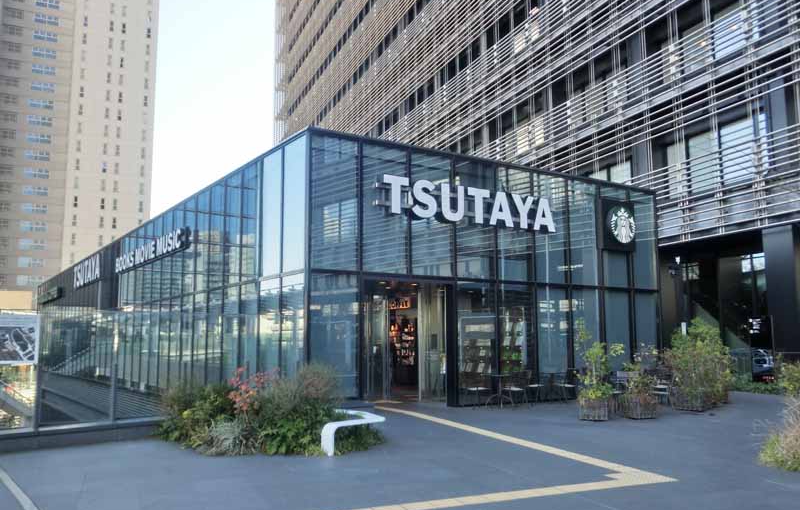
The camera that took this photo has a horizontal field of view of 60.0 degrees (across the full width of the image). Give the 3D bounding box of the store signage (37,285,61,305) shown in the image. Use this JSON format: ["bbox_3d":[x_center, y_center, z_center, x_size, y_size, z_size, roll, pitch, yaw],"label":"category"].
[{"bbox_3d":[-23.694,2.849,46.820,0.280,0.650,9.500,5,-9,-33],"label":"store signage"}]

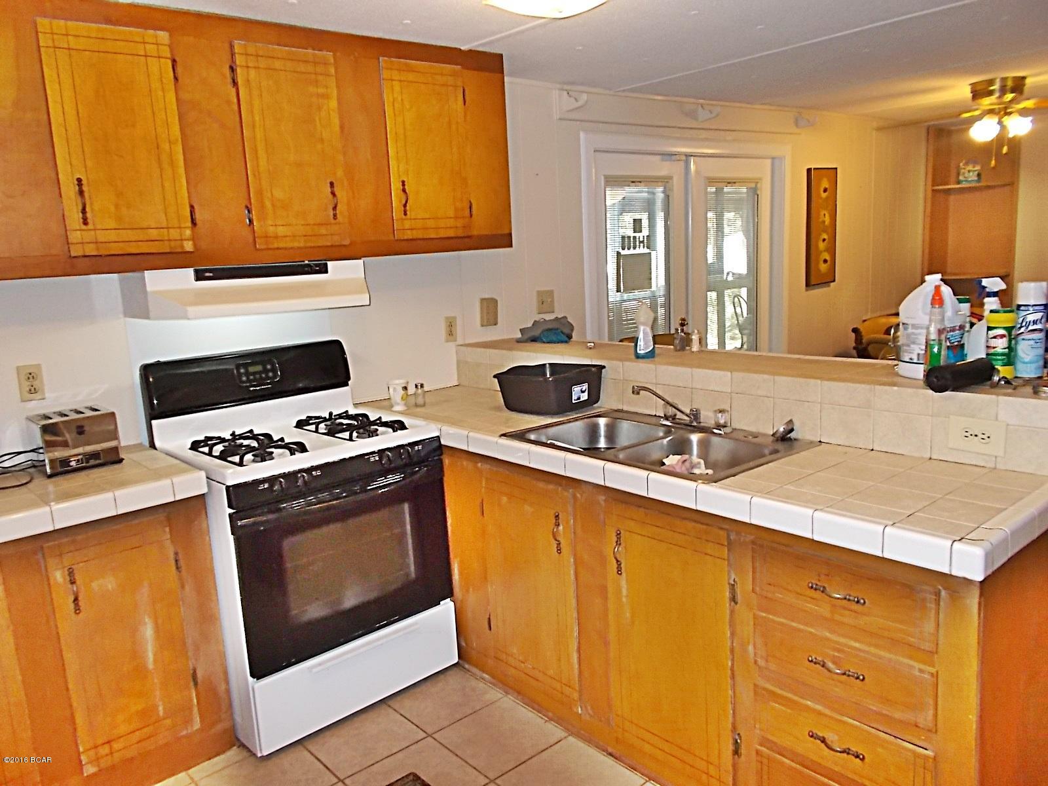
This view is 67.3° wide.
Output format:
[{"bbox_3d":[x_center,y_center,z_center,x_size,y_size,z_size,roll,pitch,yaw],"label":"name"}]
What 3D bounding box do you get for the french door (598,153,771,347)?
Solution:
[{"bbox_3d":[1.022,-0.433,4.900,1.840,2.020,0.060,-12,14,-40],"label":"french door"}]

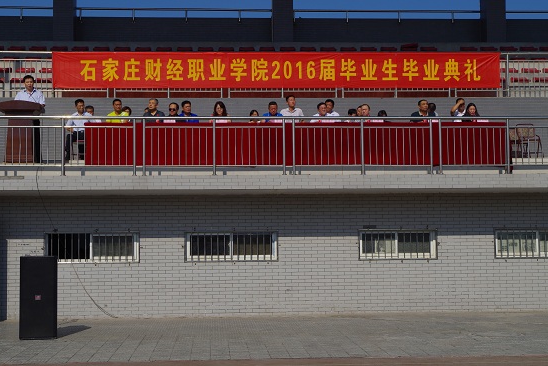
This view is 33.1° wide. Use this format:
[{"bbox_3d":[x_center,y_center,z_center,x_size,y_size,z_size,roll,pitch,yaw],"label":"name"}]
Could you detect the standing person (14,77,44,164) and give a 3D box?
[{"bbox_3d":[-4.735,-1.204,17.776,0.550,1.758,0.380,0,-3,-4],"label":"standing person"}]

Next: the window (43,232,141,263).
[{"bbox_3d":[-3.343,1.193,16.982,1.728,0.559,0.100,0,-3,-4],"label":"window"}]

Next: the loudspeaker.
[{"bbox_3d":[-3.538,1.727,13.896,0.545,1.220,0.500,0,-4,-9],"label":"loudspeaker"}]

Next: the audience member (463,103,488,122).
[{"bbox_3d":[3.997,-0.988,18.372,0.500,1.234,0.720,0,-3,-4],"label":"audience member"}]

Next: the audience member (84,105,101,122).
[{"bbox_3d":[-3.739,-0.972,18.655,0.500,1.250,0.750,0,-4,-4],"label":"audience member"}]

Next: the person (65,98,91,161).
[{"bbox_3d":[-3.753,-0.990,17.653,0.520,1.290,0.800,0,-4,-4],"label":"person"}]

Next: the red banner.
[{"bbox_3d":[0.143,-2.583,21.176,10.334,0.830,0.040,0,-3,-4],"label":"red banner"}]

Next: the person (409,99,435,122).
[{"bbox_3d":[2.992,-1.018,18.300,0.540,1.303,0.740,0,-3,-4],"label":"person"}]

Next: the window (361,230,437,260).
[{"bbox_3d":[2.357,1.177,17.399,1.508,0.573,0.100,0,-3,-4],"label":"window"}]

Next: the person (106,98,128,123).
[{"bbox_3d":[-2.973,-0.970,17.456,0.520,1.290,0.780,0,-4,-4],"label":"person"}]

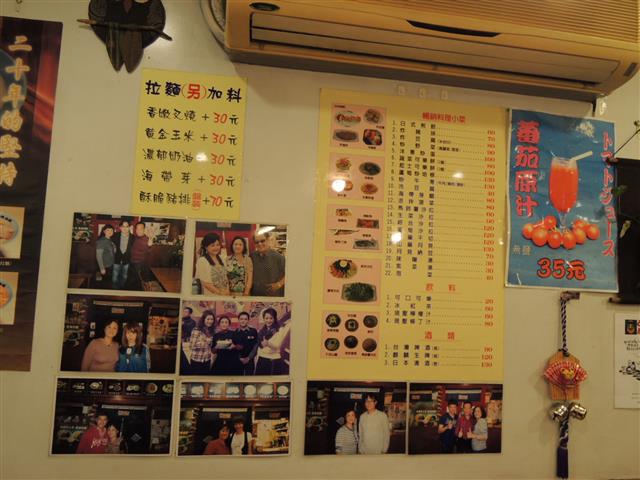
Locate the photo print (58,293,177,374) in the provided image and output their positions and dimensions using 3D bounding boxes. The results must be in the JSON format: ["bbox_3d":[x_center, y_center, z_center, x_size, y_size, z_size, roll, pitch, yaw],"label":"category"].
[{"bbox_3d":[-0.371,0.177,0.832,0.204,0.141,0.004,3,-4,-8],"label":"photo print"}]

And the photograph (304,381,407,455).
[{"bbox_3d":[0.074,0.354,0.880,0.204,0.141,0.004,3,-4,-8],"label":"photograph"}]

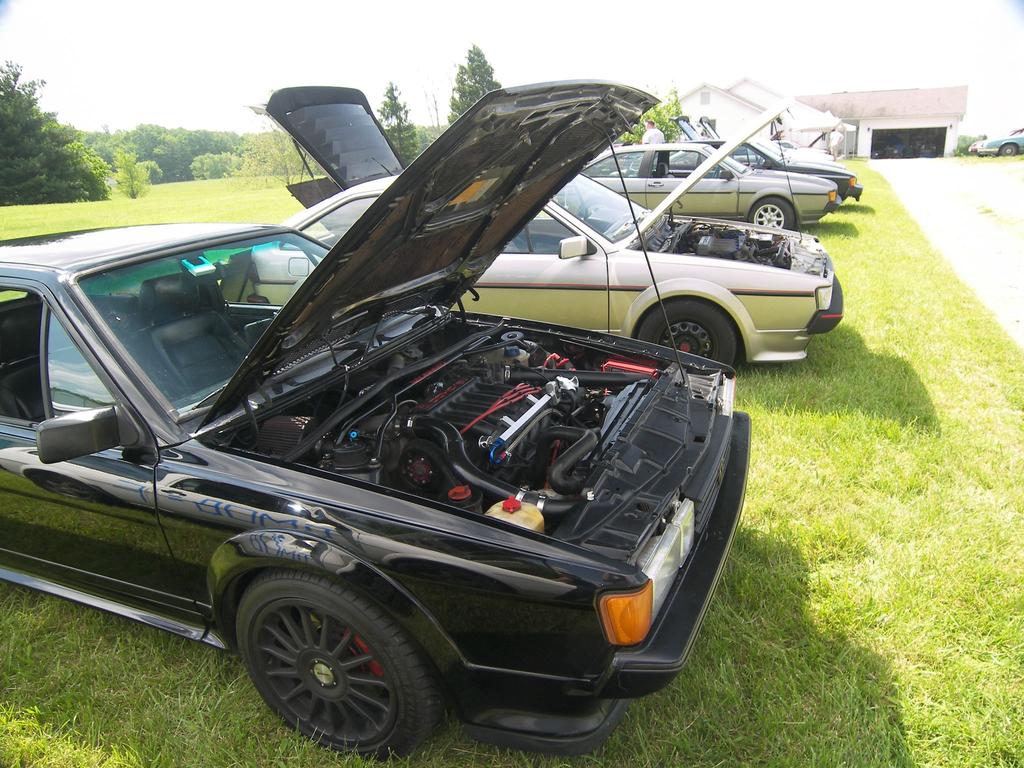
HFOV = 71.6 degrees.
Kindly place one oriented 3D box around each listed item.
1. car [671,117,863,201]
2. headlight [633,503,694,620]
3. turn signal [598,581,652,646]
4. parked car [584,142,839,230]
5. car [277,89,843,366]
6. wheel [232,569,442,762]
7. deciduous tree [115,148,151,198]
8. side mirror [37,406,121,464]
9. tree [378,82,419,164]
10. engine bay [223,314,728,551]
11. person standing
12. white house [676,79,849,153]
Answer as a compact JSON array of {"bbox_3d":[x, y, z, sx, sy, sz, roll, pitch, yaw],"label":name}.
[{"bbox_3d":[3.947,-3.655,12.602,4.120,1.280,1.630,5,21,21],"label":"car"},{"bbox_3d":[0.342,0.385,1.587,0.087,0.112,0.350,6,19,23],"label":"headlight"},{"bbox_3d":[0.228,0.449,1.426,0.112,0.148,0.067,6,19,23],"label":"turn signal"},{"bbox_3d":[2.734,-2.930,10.583,4.120,1.280,1.630,7,21,24],"label":"parked car"},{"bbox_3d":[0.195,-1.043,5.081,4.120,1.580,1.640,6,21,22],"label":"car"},{"bbox_3d":[-0.421,0.684,1.819,0.570,0.575,0.190,6,19,23],"label":"wheel"},{"bbox_3d":[-22.440,-12.290,41.539,2.100,2.793,2.100,-2,19,0],"label":"deciduous tree"},{"bbox_3d":[-1.052,0.114,1.717,0.105,0.100,0.175,6,19,23],"label":"side mirror"},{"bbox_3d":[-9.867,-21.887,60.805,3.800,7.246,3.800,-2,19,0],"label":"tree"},{"bbox_3d":[0.007,0.232,2.283,1.140,0.560,1.360,6,19,23],"label":"engine bay"},{"bbox_3d":[3.297,-5.298,16.789,0.320,1.750,0.500,13,24,37],"label":"person standing"},{"bbox_3d":[19.915,-20.854,55.945,13.000,5.517,9.000,7,21,23],"label":"white house"}]

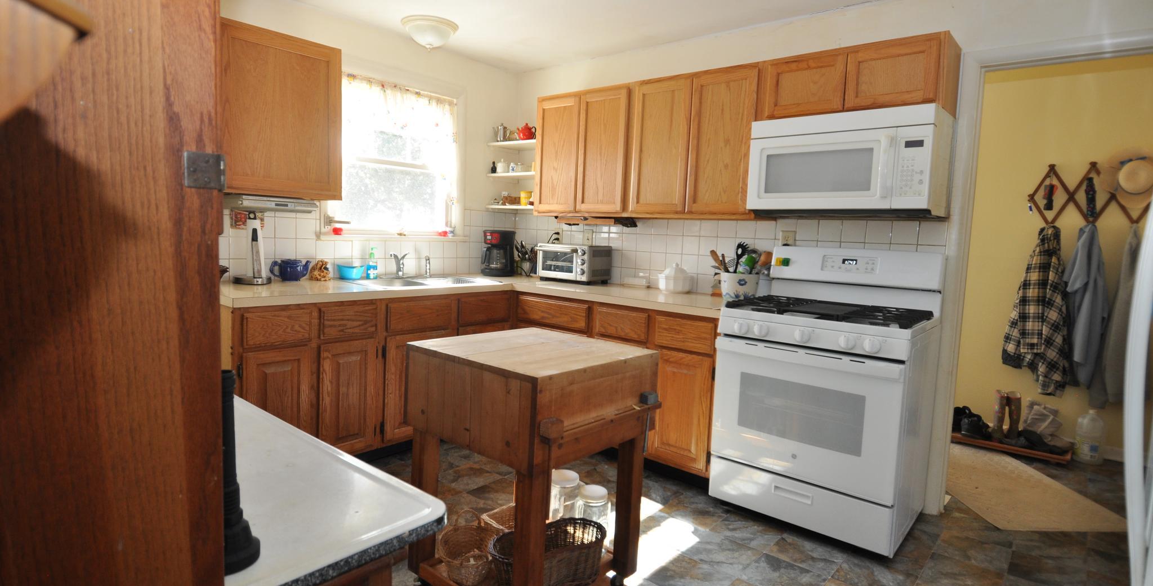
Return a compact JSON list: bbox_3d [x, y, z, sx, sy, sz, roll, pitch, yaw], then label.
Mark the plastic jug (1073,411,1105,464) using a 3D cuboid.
[{"bbox_3d":[3.041,0.849,3.407,0.142,0.288,0.142,7,8,41],"label":"plastic jug"}]

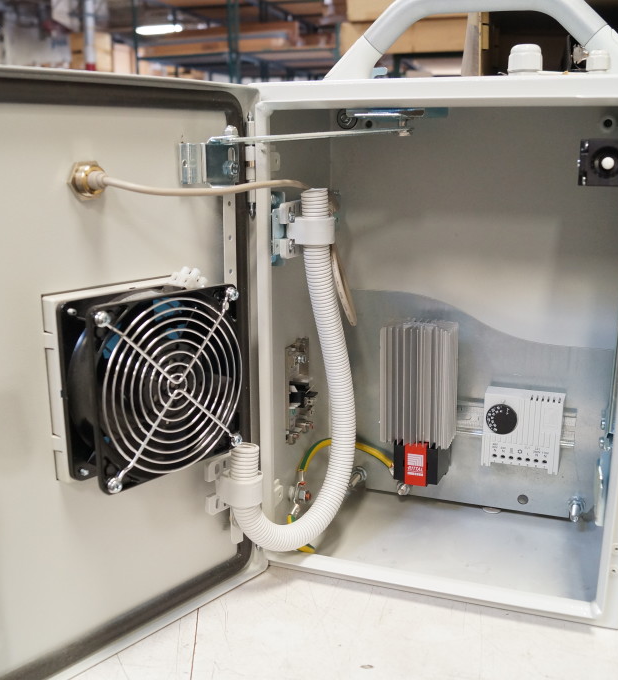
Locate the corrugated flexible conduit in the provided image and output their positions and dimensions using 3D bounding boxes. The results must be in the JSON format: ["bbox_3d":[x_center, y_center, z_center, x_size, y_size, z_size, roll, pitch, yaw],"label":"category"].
[{"bbox_3d":[-0.004,0.024,0.624,0.041,0.288,0.155,10,17,36],"label":"corrugated flexible conduit"}]

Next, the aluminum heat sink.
[{"bbox_3d":[0.108,0.039,0.729,0.067,0.110,0.055,5,14,20],"label":"aluminum heat sink"}]

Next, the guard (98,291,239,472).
[{"bbox_3d":[-0.085,0.030,0.495,0.009,0.116,0.116,11,18,40],"label":"guard"}]

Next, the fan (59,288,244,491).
[{"bbox_3d":[-0.102,0.026,0.510,0.038,0.119,0.119,11,18,40],"label":"fan"}]

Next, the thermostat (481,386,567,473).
[{"bbox_3d":[0.205,0.086,0.734,0.071,0.071,0.034,5,14,20],"label":"thermostat"}]

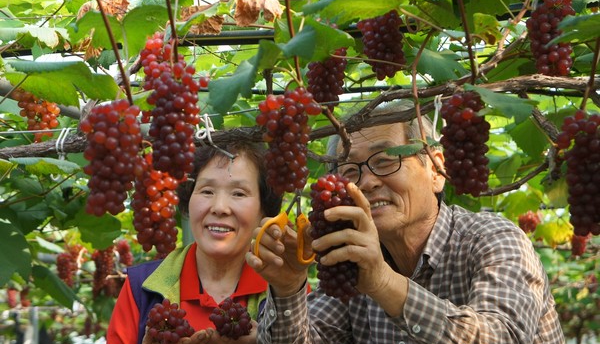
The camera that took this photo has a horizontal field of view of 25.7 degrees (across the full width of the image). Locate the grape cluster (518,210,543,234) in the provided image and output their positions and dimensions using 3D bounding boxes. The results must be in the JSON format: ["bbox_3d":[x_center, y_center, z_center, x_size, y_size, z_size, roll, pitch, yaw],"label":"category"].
[{"bbox_3d":[0.754,0.164,4.300,0.078,0.085,0.073,0,-7,0],"label":"grape cluster"}]

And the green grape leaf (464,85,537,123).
[{"bbox_3d":[0.296,-0.102,1.950,0.105,0.058,0.080,0,-7,0],"label":"green grape leaf"}]

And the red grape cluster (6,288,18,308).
[{"bbox_3d":[-1.968,0.859,9.000,0.082,0.140,0.080,0,-7,0],"label":"red grape cluster"}]

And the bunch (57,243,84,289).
[{"bbox_3d":[-0.786,0.320,4.500,0.090,0.150,0.085,0,-7,0],"label":"bunch"}]

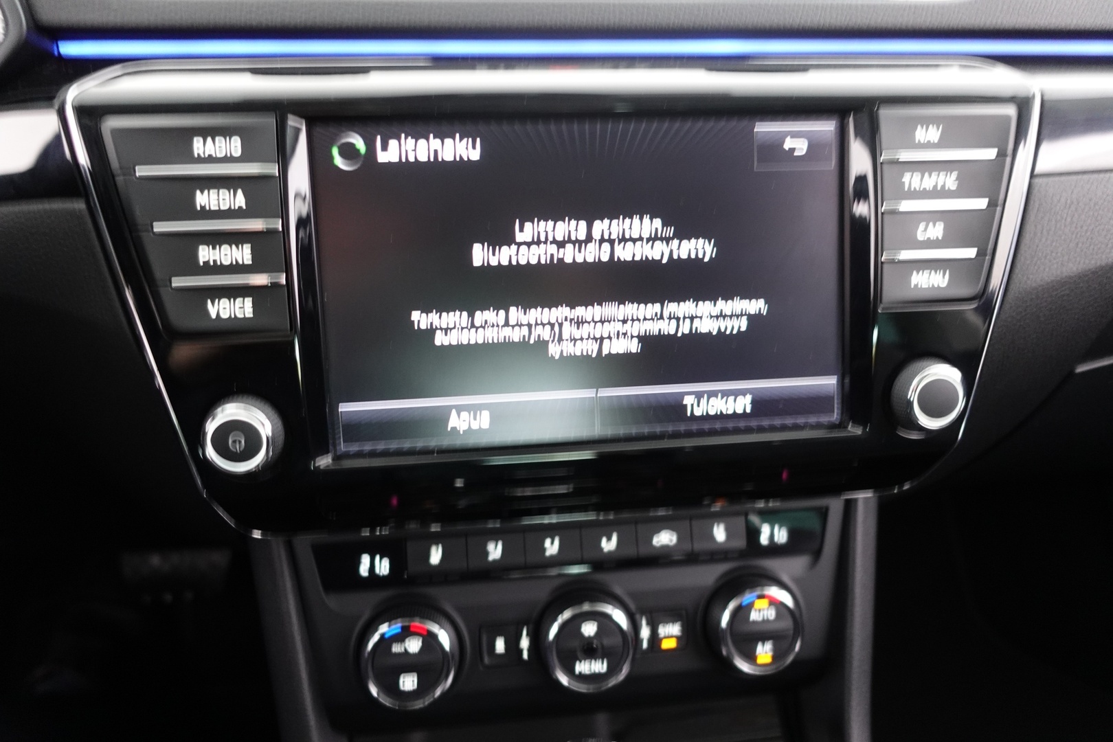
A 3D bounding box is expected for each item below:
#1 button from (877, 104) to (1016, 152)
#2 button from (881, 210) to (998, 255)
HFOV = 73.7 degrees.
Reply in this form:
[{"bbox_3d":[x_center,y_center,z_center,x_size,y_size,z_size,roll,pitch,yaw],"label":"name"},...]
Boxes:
[{"bbox_3d":[0.133,-0.082,0.255,0.051,0.016,0.006,-3,5,-7],"label":"button"},{"bbox_3d":[0.132,-0.048,0.258,0.043,0.016,0.006,-3,5,-7],"label":"button"}]

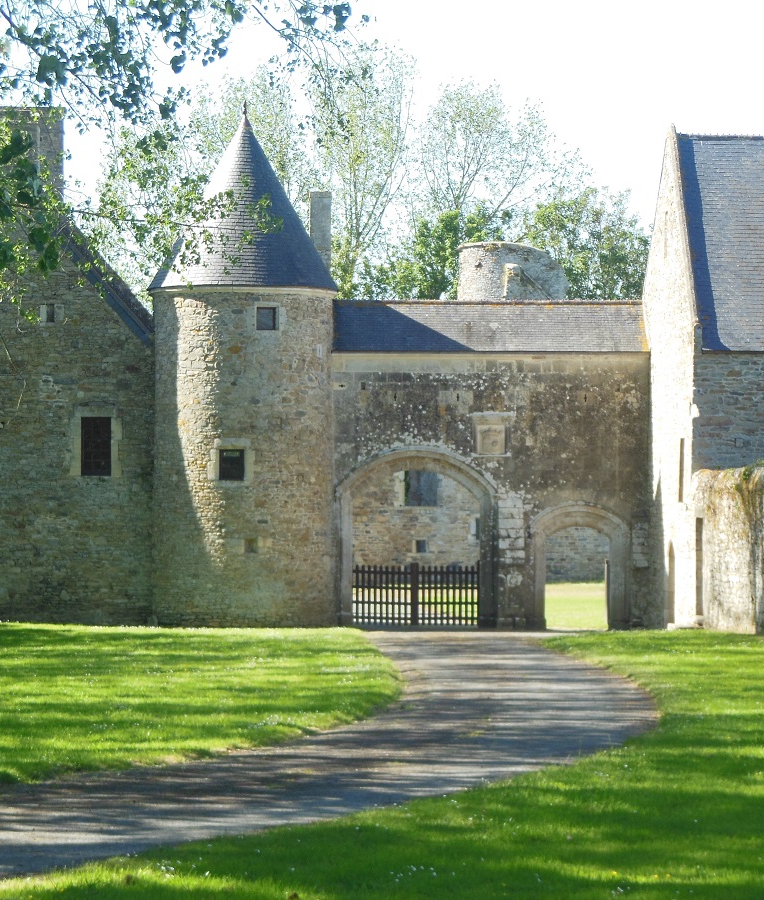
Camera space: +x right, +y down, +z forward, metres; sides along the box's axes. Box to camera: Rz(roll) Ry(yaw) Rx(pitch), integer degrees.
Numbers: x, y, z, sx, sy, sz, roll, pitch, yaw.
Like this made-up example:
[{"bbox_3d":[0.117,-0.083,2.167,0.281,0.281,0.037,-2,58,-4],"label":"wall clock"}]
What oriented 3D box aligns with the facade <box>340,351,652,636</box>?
[{"bbox_3d":[2.310,0.860,64.579,6.864,5.886,1.000,0,-2,-3],"label":"facade"}]

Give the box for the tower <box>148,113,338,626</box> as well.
[{"bbox_3d":[-2.929,-1.744,64.149,4.011,11.069,4.011,0,-2,0],"label":"tower"}]

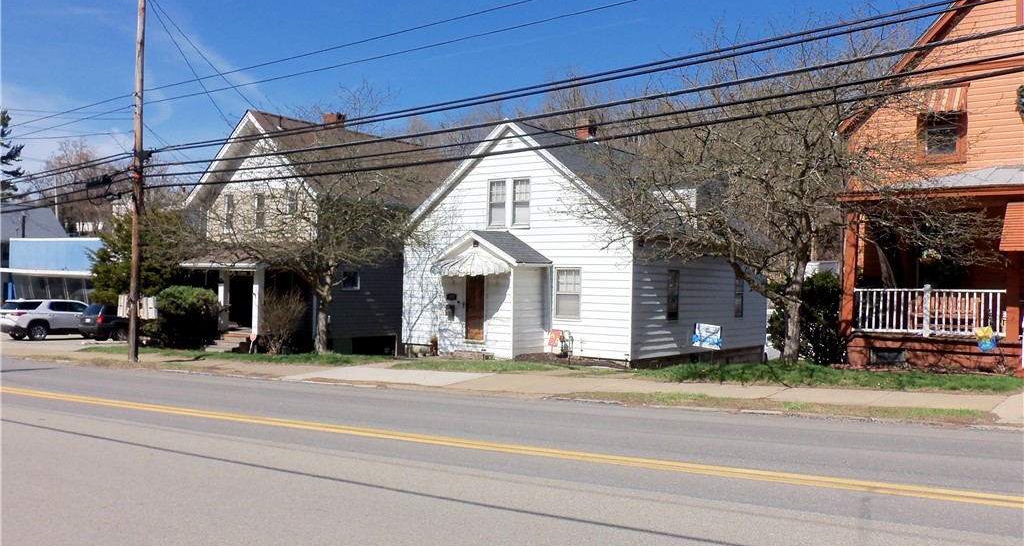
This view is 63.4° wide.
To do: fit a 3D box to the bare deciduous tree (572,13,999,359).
[{"bbox_3d":[5.501,-1.754,16.600,8.200,7.100,7.500,1,-1,0],"label":"bare deciduous tree"}]

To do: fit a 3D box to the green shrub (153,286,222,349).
[{"bbox_3d":[-11.229,1.526,28.400,2.300,2.170,2.000,1,-1,37],"label":"green shrub"}]

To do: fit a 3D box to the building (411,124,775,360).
[{"bbox_3d":[2.231,-1.040,27.588,8.909,7.571,12.206,1,-1,37],"label":"building"}]

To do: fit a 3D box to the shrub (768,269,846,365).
[{"bbox_3d":[6.609,1.011,18.400,1.650,2.030,1.500,1,-1,37],"label":"shrub"}]

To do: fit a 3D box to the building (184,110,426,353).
[{"bbox_3d":[-7.568,-1.530,33.961,8.127,9.354,11.383,1,-1,37],"label":"building"}]

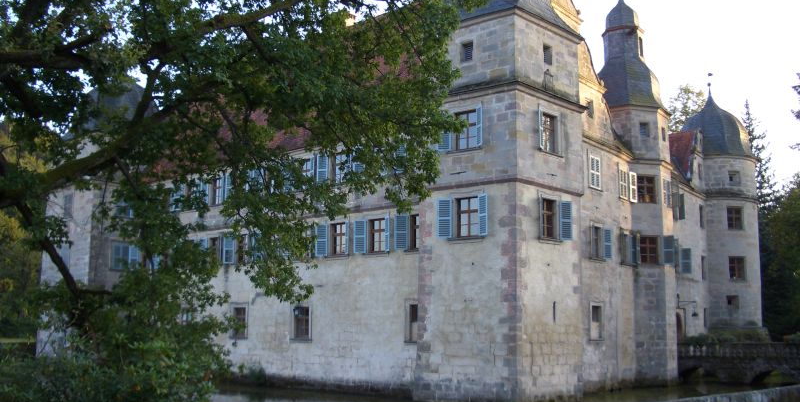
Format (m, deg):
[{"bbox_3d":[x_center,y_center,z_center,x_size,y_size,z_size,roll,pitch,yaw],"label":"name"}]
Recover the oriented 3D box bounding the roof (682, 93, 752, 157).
[{"bbox_3d":[21.781,-4.955,56.480,6.100,5.447,6.100,-7,-13,40],"label":"roof"}]

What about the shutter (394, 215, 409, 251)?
[{"bbox_3d":[0.067,1.446,37.101,0.625,1.655,0.050,-3,-11,25],"label":"shutter"}]

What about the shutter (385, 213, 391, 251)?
[{"bbox_3d":[-0.604,1.535,37.590,0.050,1.629,0.658,6,-11,-27],"label":"shutter"}]

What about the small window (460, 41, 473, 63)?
[{"bbox_3d":[2.819,-6.163,33.538,0.599,0.890,0.150,-7,-13,39],"label":"small window"}]

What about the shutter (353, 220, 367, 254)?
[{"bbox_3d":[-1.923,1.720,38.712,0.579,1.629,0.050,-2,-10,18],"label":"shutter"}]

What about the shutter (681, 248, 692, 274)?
[{"bbox_3d":[16.925,3.556,47.812,0.654,1.530,0.050,-1,-10,15],"label":"shutter"}]

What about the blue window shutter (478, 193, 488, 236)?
[{"bbox_3d":[3.236,0.524,31.638,0.050,1.686,0.626,8,-12,-34],"label":"blue window shutter"}]

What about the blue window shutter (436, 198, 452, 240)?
[{"bbox_3d":[1.810,0.711,32.758,0.572,1.626,0.050,-2,-10,18],"label":"blue window shutter"}]

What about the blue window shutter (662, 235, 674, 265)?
[{"bbox_3d":[14.257,2.626,42.913,0.581,1.573,0.050,-1,-10,14],"label":"blue window shutter"}]

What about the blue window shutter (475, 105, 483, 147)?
[{"bbox_3d":[3.168,-3.000,32.317,0.050,1.607,0.579,6,-11,-27],"label":"blue window shutter"}]

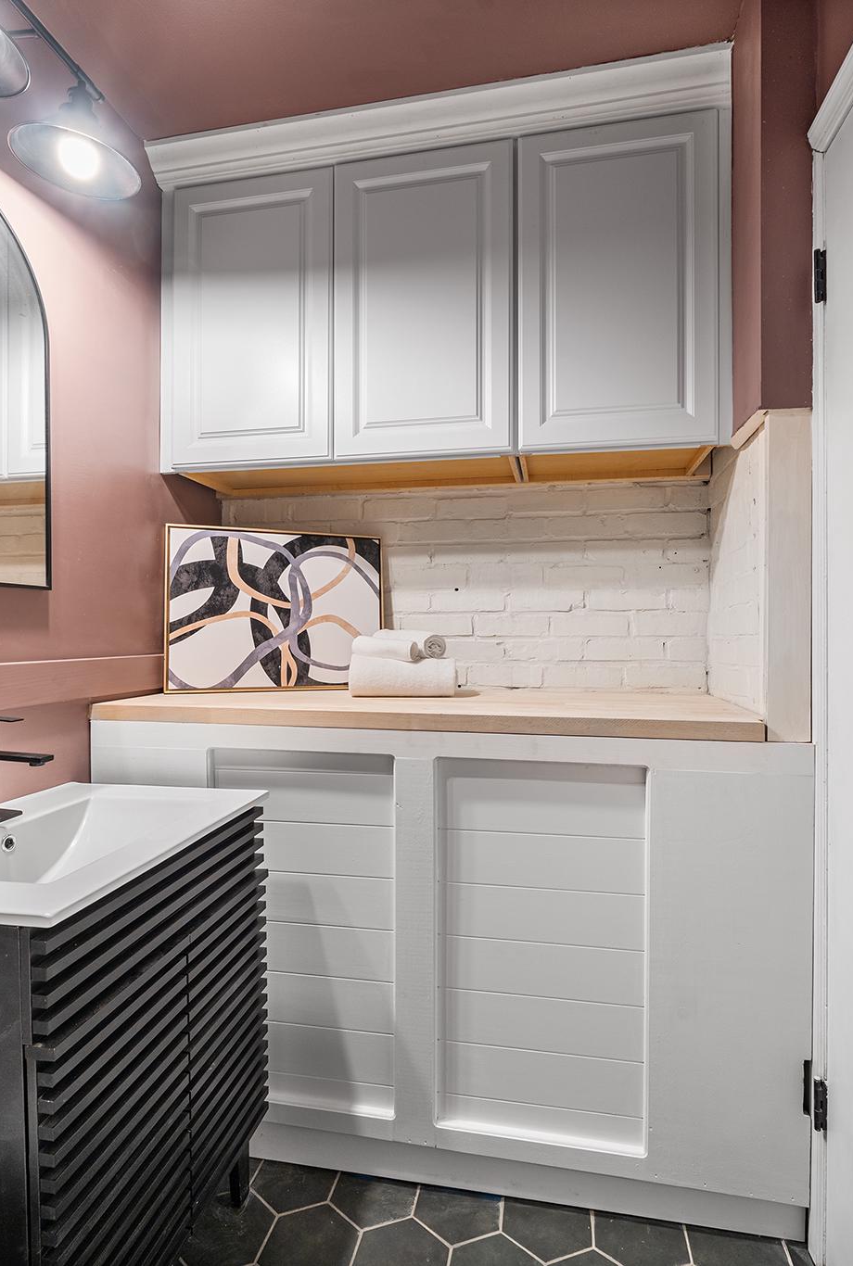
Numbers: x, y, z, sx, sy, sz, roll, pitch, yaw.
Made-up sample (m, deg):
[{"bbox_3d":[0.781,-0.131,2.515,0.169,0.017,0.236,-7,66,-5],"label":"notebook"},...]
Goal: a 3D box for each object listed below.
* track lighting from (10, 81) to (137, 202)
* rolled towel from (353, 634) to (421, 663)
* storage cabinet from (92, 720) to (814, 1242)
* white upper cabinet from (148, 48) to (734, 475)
[{"bbox_3d":[-0.640,-0.928,1.165,0.218,0.165,0.218,0,0,10],"label":"track lighting"},{"bbox_3d":[-0.106,0.042,1.700,0.175,0.070,0.060,0,0,30],"label":"rolled towel"},{"bbox_3d":[0.028,0.661,1.603,1.521,0.986,0.564,0,0,10],"label":"storage cabinet"},{"bbox_3d":[0.008,-0.859,1.696,1.449,0.845,0.365,0,0,10],"label":"white upper cabinet"}]

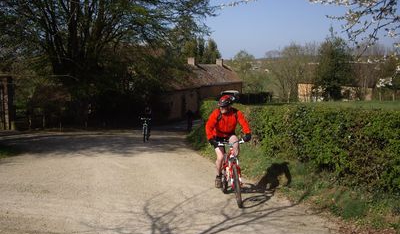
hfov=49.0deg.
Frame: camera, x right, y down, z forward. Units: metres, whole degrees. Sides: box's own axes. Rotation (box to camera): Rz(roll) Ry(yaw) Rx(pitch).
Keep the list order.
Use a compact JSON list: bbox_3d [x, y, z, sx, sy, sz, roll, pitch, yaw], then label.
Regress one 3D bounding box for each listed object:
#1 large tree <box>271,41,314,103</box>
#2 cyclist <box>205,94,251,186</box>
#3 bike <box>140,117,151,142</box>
[{"bbox_3d":[12.218,-5.878,58.000,5.800,7.800,5.500,0,3,0],"label":"large tree"},{"bbox_3d":[0.438,0.391,7.000,0.700,1.480,0.850,0,3,-5],"label":"cyclist"},{"bbox_3d":[-2.259,0.536,18.400,0.600,1.030,1.680,0,3,1],"label":"bike"}]

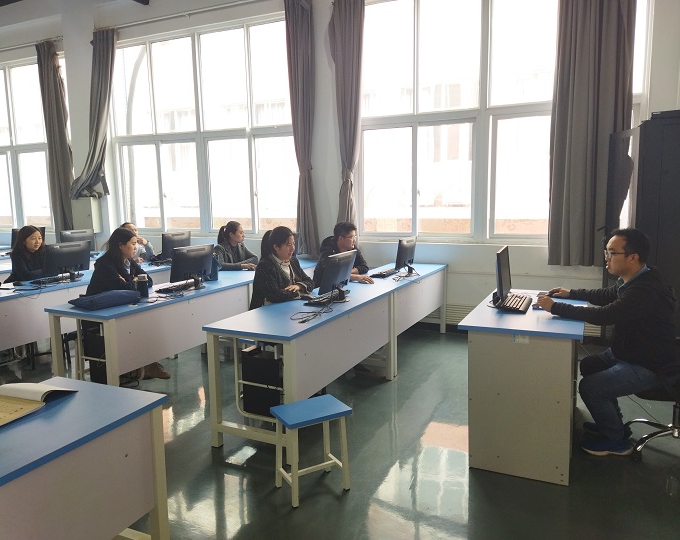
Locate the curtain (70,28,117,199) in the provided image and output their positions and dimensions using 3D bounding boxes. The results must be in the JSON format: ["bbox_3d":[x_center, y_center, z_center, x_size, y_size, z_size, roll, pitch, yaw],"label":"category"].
[{"bbox_3d":[-3.322,-2.057,7.516,0.850,2.130,0.280,2,9,26],"label":"curtain"}]

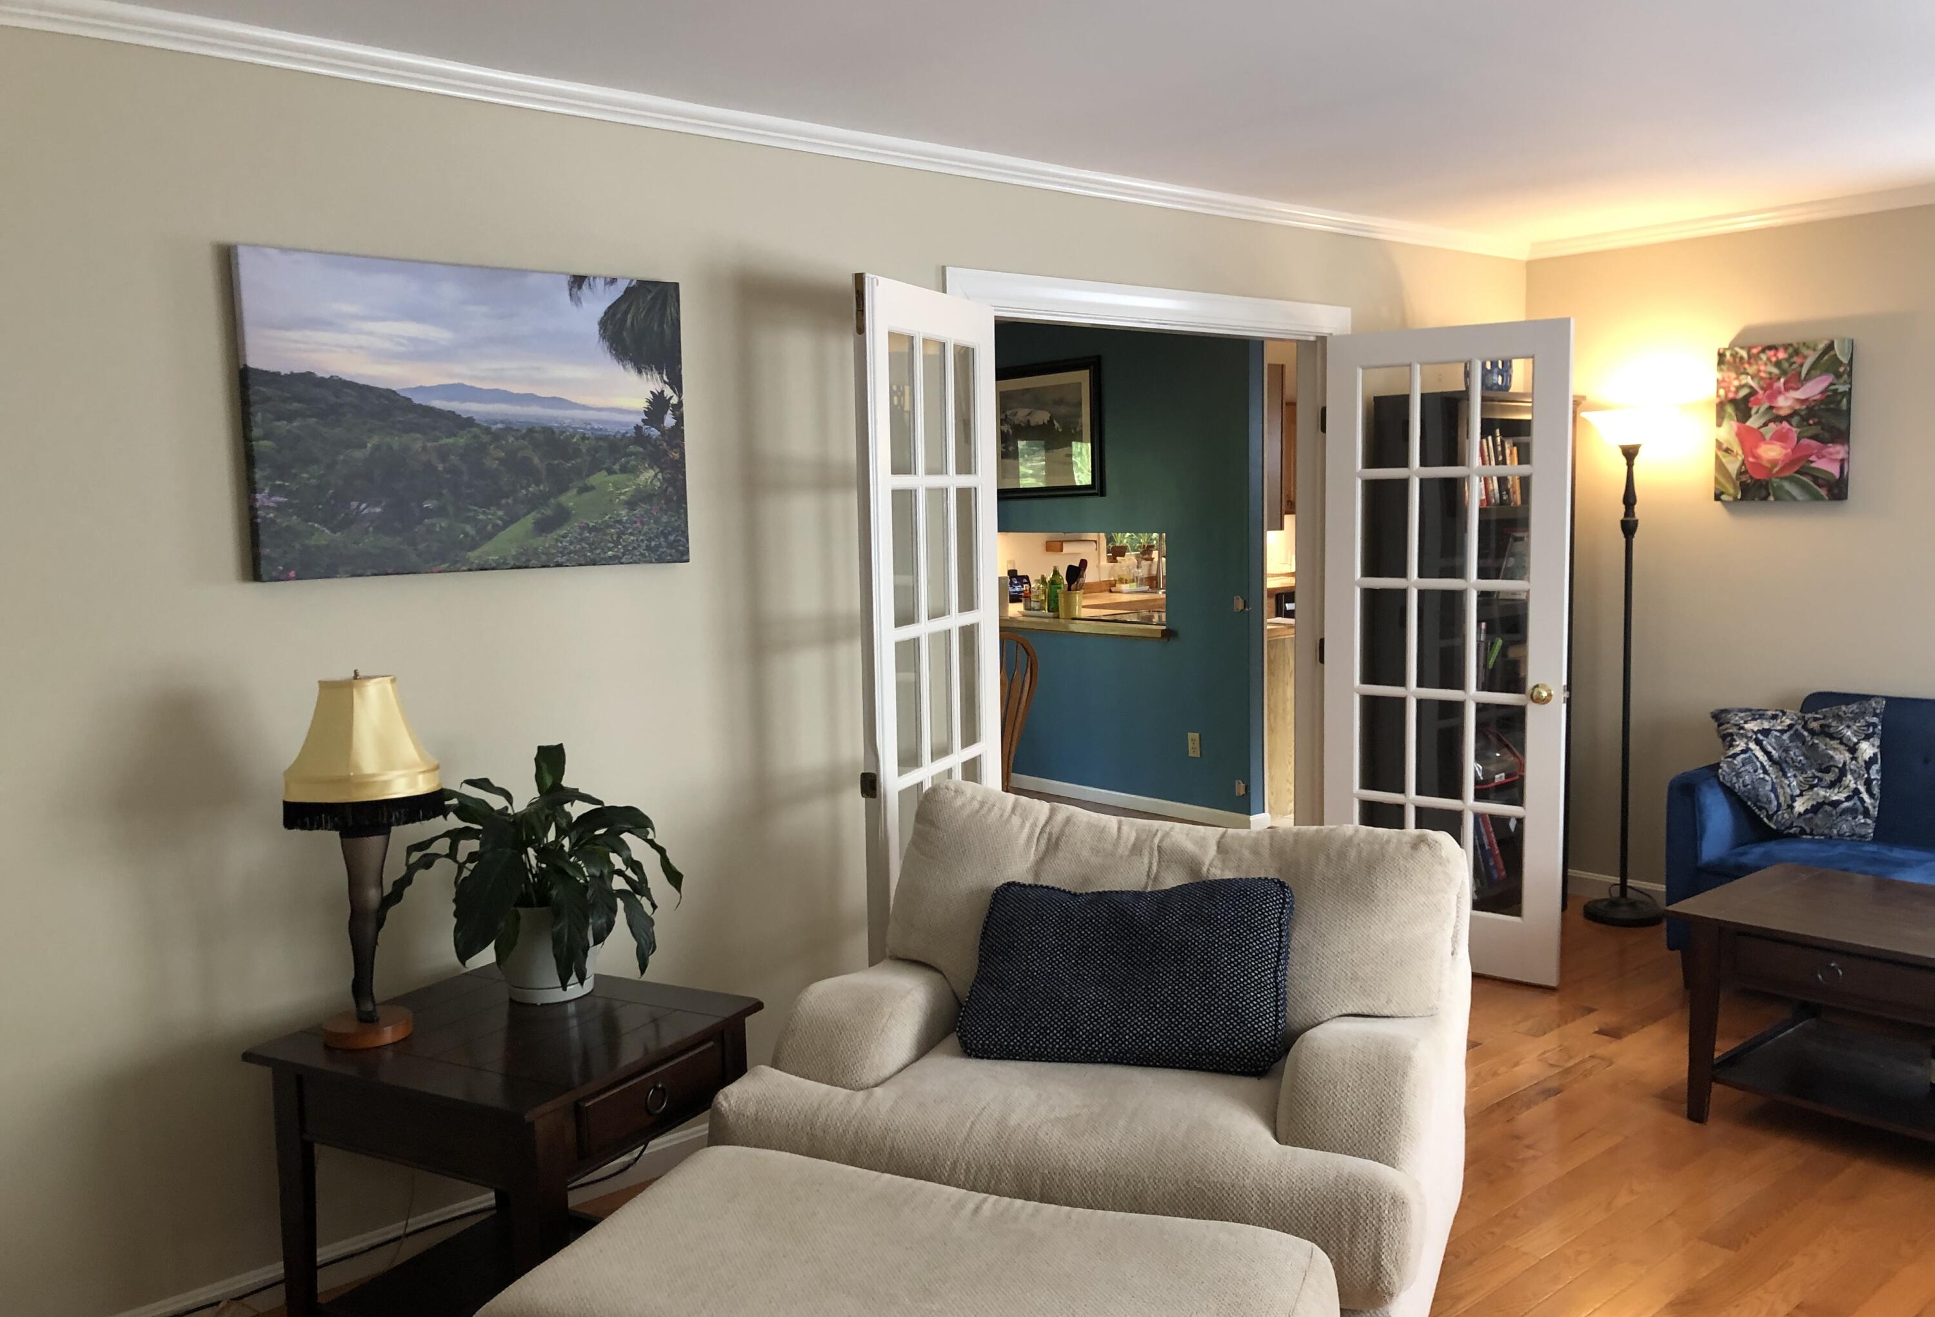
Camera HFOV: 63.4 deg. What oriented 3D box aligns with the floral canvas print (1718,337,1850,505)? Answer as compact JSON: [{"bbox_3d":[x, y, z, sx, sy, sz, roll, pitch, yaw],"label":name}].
[{"bbox_3d":[2.683,-0.775,5.159,0.040,0.510,0.406,-6,8,-41],"label":"floral canvas print"}]

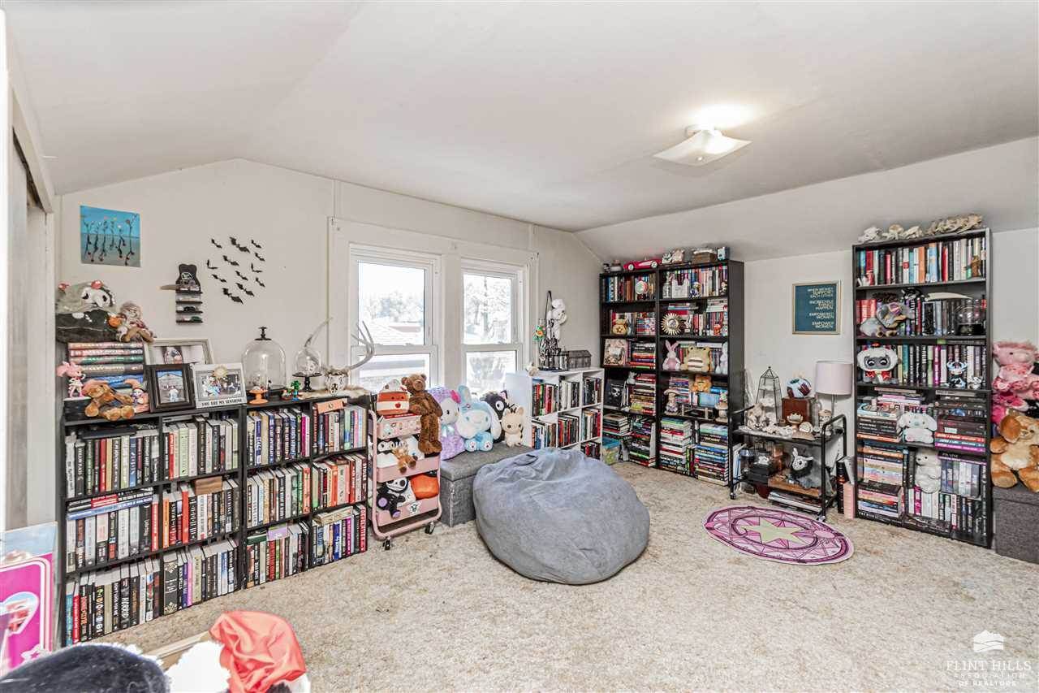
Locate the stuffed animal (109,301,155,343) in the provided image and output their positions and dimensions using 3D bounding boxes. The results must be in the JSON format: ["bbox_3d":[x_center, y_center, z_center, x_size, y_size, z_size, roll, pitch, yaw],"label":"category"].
[{"bbox_3d":[-1.645,-0.100,1.835,0.140,0.180,0.150,0,0,37],"label":"stuffed animal"}]

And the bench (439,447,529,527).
[{"bbox_3d":[-0.265,0.935,3.070,0.750,0.370,0.380,0,0,-43],"label":"bench"}]

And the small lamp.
[{"bbox_3d":[2.224,0.356,3.060,0.216,0.500,0.216,0,1,43],"label":"small lamp"}]

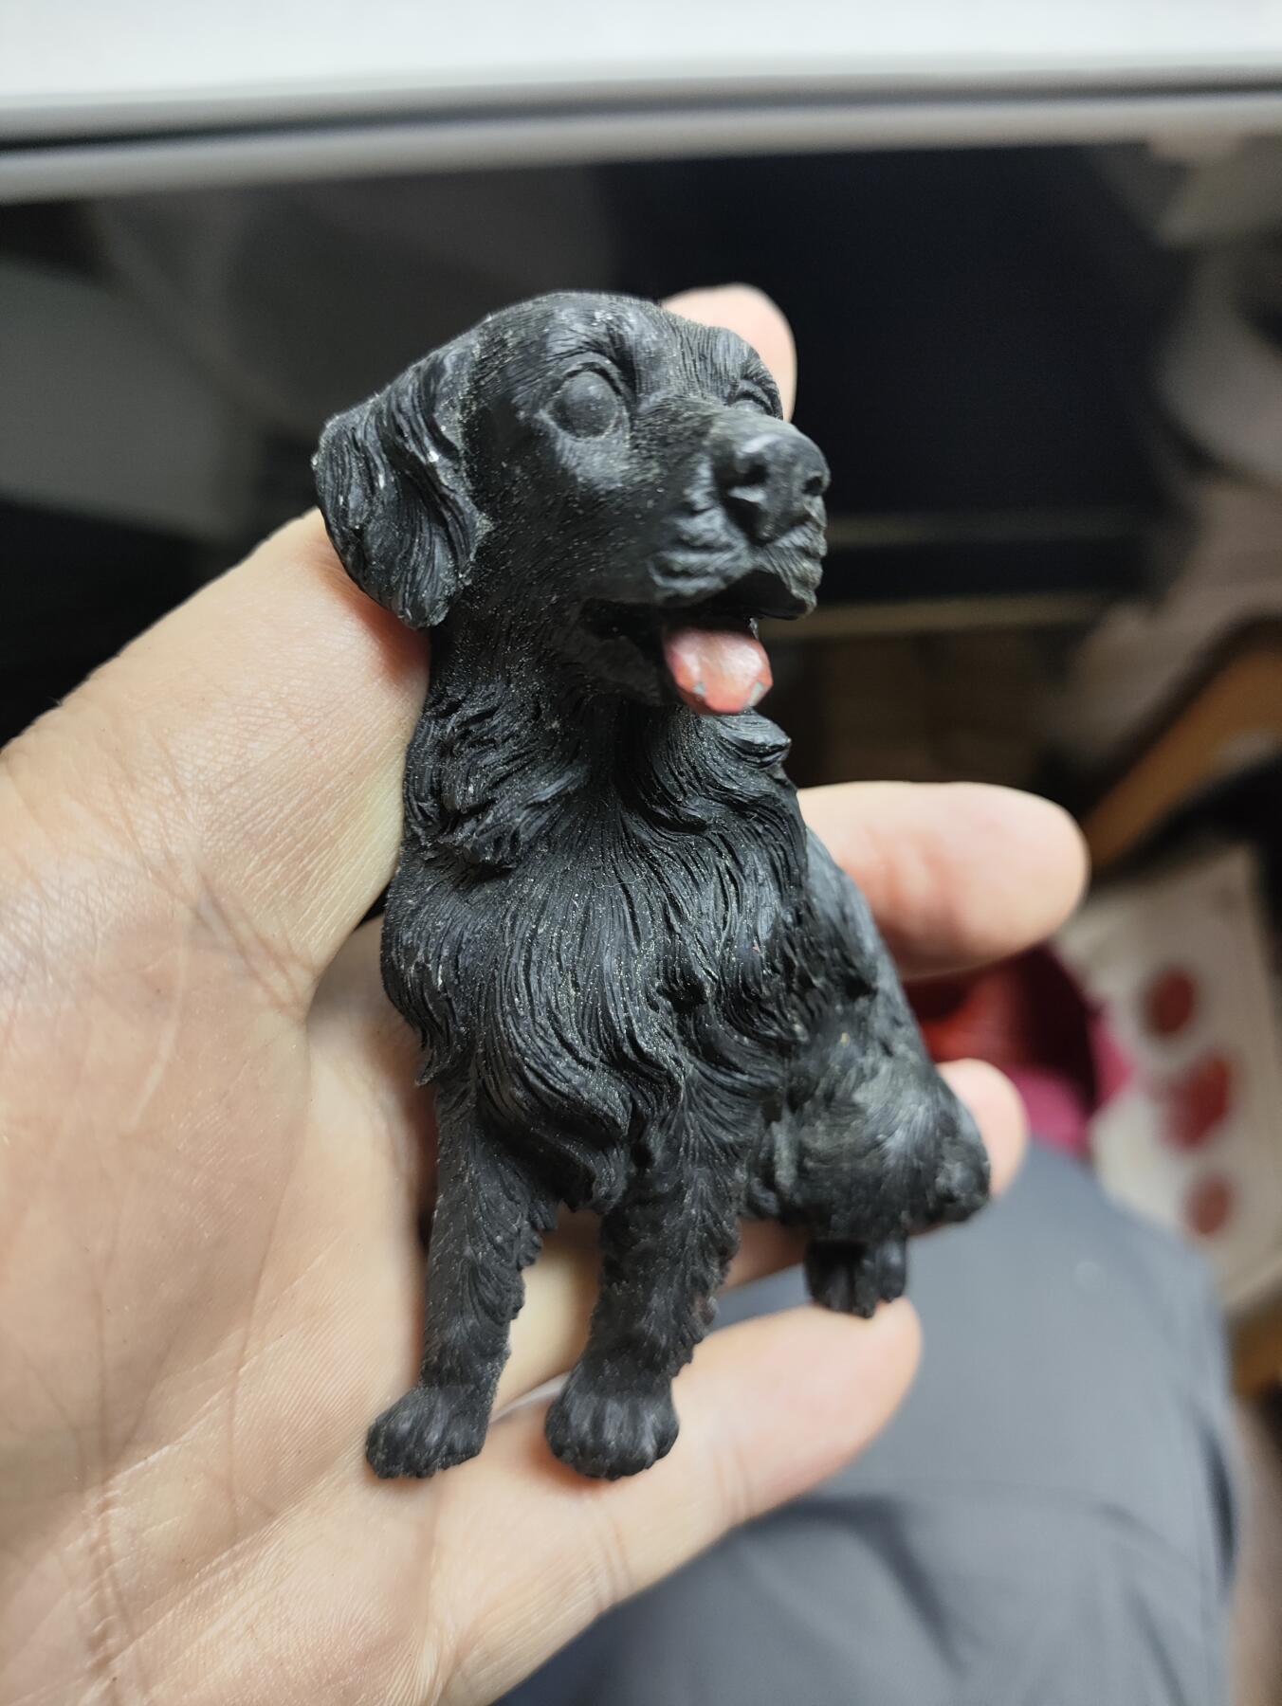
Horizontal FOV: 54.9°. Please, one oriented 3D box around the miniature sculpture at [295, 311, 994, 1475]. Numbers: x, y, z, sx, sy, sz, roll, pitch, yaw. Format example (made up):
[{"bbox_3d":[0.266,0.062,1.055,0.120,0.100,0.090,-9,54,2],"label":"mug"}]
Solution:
[{"bbox_3d":[0.001,-0.001,0.116,0.054,0.100,0.053,2,6,26],"label":"miniature sculpture"}]

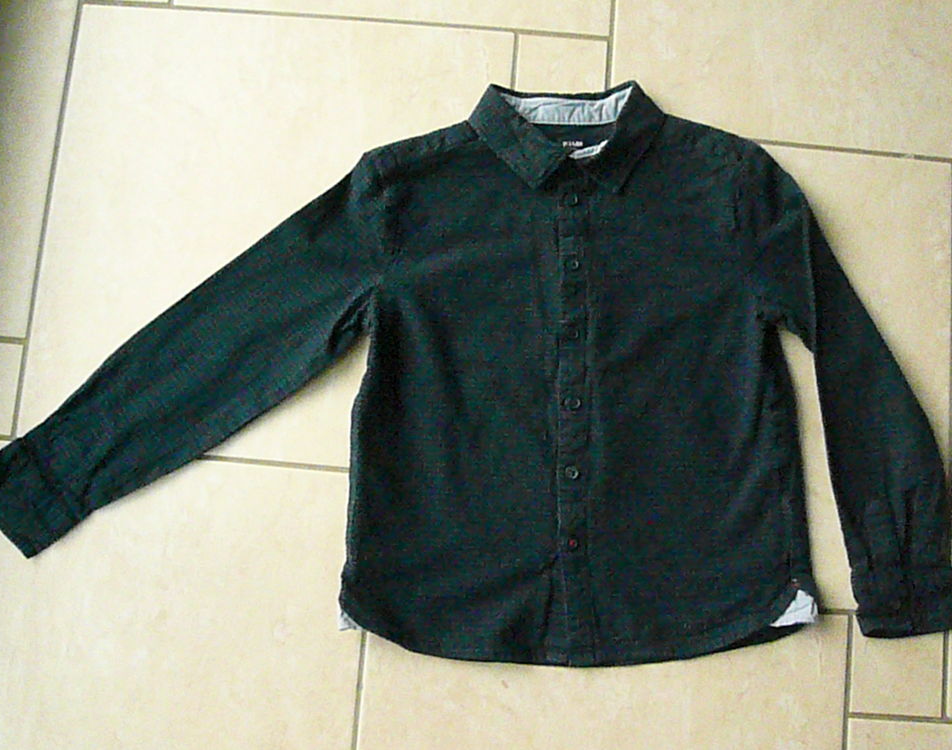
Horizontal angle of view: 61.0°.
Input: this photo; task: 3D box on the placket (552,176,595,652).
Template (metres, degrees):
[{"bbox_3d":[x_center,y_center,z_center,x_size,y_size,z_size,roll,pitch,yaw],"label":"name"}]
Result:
[{"bbox_3d":[0.075,0.026,0.611,0.027,0.010,0.372,0,83,0],"label":"placket"}]

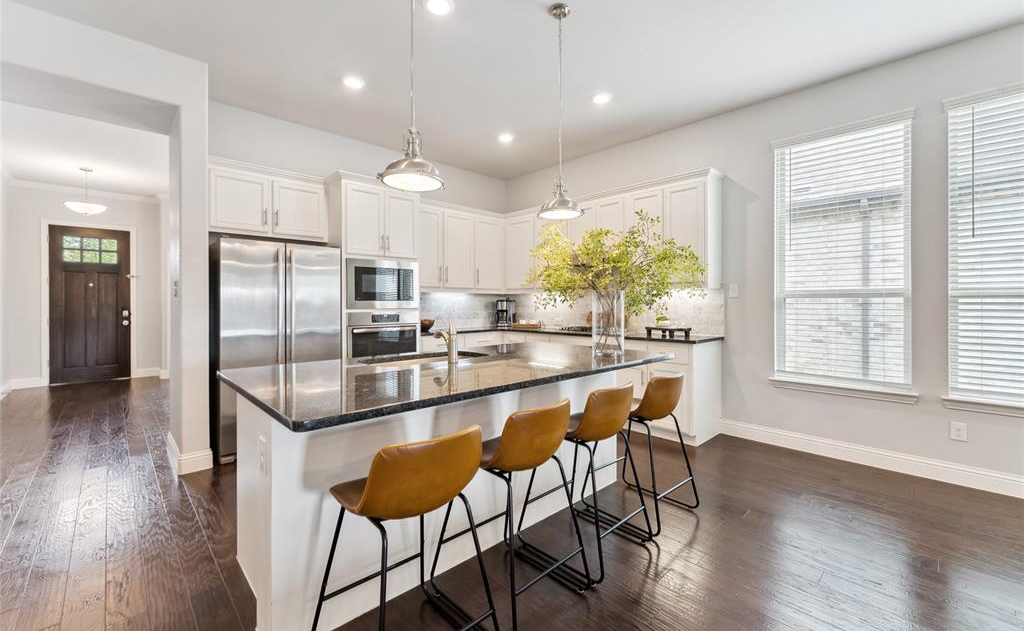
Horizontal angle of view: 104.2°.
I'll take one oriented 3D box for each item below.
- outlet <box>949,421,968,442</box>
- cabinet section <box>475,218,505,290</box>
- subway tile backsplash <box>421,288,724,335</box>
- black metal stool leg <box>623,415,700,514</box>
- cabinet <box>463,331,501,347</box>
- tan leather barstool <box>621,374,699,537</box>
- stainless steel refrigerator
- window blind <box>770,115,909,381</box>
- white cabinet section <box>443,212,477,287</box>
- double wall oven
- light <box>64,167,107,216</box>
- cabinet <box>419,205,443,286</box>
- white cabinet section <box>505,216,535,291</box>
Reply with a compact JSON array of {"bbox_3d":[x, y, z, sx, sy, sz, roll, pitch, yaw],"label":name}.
[{"bbox_3d":[3.081,0.799,2.745,0.012,0.126,0.079,-1,2,-44],"label":"outlet"},{"bbox_3d":[-0.404,-0.801,5.336,0.490,0.920,0.332,-1,2,-45],"label":"cabinet section"},{"bbox_3d":[0.302,-0.045,4.307,1.788,0.475,3.040,-1,2,-44],"label":"subway tile backsplash"},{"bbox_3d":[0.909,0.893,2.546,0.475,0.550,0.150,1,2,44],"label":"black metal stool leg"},{"bbox_3d":[-0.561,0.640,5.133,0.567,0.889,0.606,-1,2,-42],"label":"cabinet"},{"bbox_3d":[0.782,0.756,2.448,0.505,0.833,0.480,1,2,44],"label":"tan leather barstool"},{"bbox_3d":[-2.098,0.254,3.568,0.890,1.740,0.700,-1,2,-42],"label":"stainless steel refrigerator"},{"bbox_3d":[2.628,-0.443,3.213,0.061,2.010,0.840,-1,2,-44],"label":"window blind"},{"bbox_3d":[-0.746,-0.791,4.998,0.473,0.915,0.332,-1,2,-45],"label":"white cabinet section"},{"bbox_3d":[-1.459,0.040,4.170,0.735,1.190,0.600,-1,2,-42],"label":"double wall oven"},{"bbox_3d":[-5.812,-1.692,5.434,0.404,0.677,0.404,-1,2,-44],"label":"light"},{"bbox_3d":[-1.128,-0.804,4.832,0.496,0.980,0.333,-1,2,-42],"label":"cabinet"},{"bbox_3d":[0.207,-0.801,5.334,0.335,0.935,0.530,-1,2,-45],"label":"white cabinet section"}]

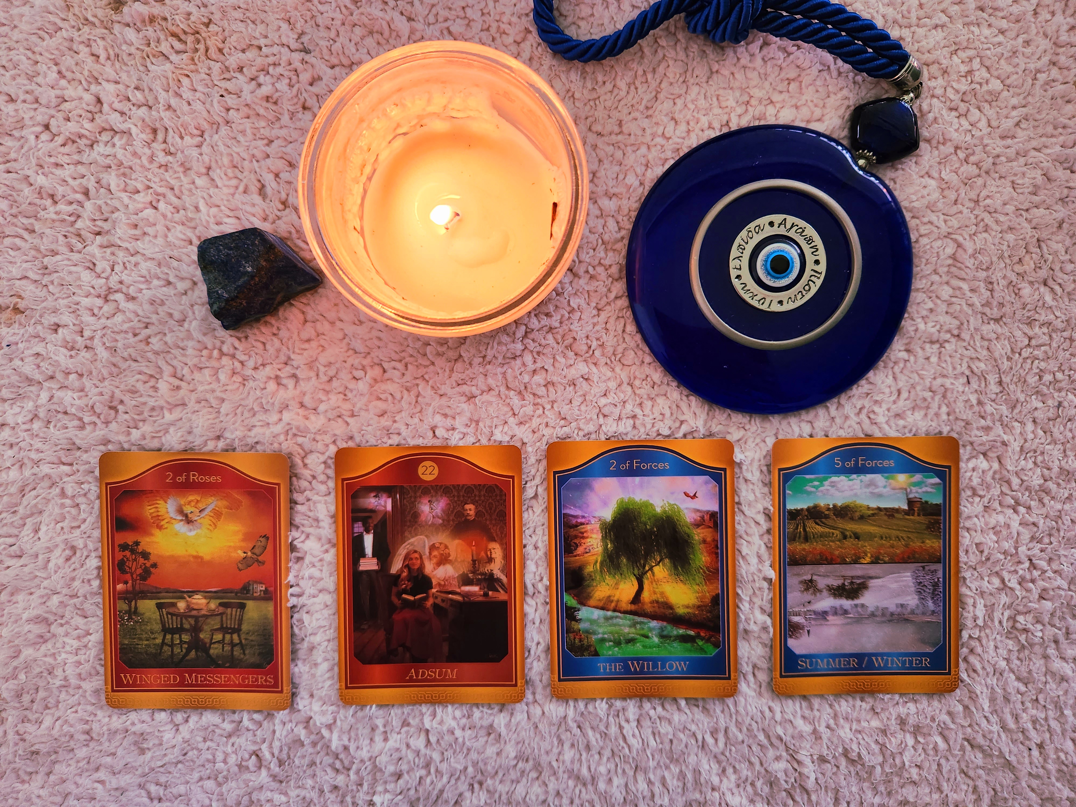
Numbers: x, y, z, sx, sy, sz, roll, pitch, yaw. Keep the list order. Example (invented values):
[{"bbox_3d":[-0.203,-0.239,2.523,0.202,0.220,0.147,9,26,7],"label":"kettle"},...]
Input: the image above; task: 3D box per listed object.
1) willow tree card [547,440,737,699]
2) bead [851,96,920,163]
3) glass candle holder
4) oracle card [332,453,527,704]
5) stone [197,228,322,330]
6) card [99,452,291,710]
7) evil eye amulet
[{"bbox_3d":[0.040,0.063,0.270,0.071,0.001,0.098,-1,92,0],"label":"willow tree card"},{"bbox_3d":[0.126,-0.099,0.258,0.025,0.014,0.023,-3,92,0],"label":"bead"},{"bbox_3d":[-0.027,-0.062,0.235,0.082,0.062,0.082,0,92,0],"label":"glass candle holder"},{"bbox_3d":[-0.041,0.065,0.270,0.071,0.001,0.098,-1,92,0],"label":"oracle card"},{"bbox_3d":[-0.102,-0.049,0.254,0.040,0.025,0.033,-26,92,1],"label":"stone"},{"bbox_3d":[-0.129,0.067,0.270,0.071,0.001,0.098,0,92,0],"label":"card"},{"bbox_3d":[0.086,-0.049,0.263,0.105,0.009,0.105,42,91,-1],"label":"evil eye amulet"}]

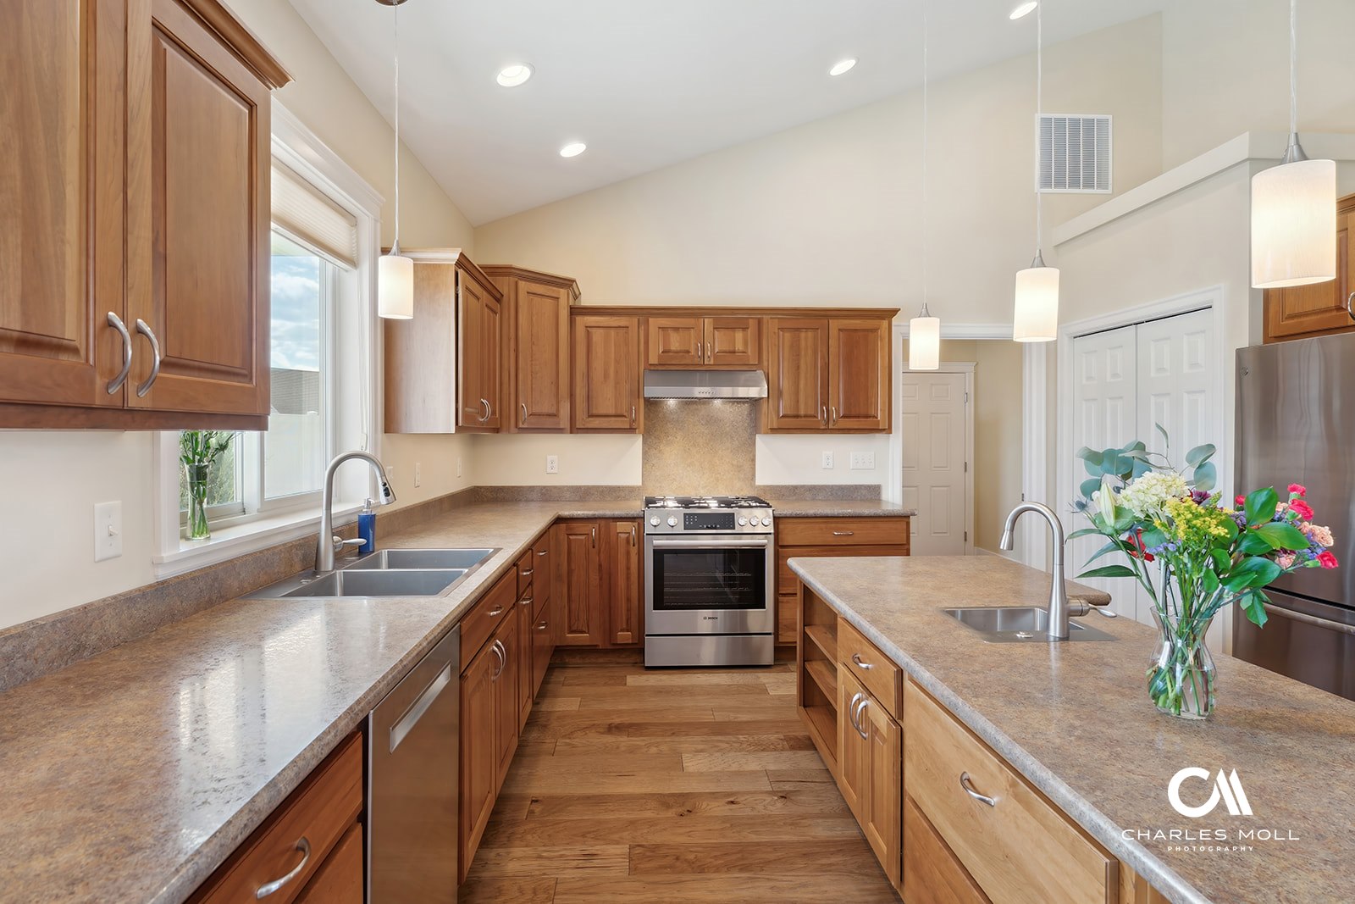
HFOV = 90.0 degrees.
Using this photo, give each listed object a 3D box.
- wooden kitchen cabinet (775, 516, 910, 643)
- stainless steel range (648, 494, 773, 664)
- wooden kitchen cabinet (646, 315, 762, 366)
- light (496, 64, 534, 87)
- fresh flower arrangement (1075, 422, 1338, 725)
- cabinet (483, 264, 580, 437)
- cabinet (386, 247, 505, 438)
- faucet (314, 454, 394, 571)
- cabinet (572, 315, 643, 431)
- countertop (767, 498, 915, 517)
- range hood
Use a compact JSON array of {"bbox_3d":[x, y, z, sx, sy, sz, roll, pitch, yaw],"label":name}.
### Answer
[{"bbox_3d":[0.965,0.761,4.317,0.807,0.777,0.650,0,1,-3],"label":"wooden kitchen cabinet"},{"bbox_3d":[0.175,0.780,4.261,0.770,0.940,0.680,0,1,-3],"label":"stainless steel range"},{"bbox_3d":[0.159,-0.689,4.406,0.754,0.328,0.330,0,1,-3],"label":"wooden kitchen cabinet"},{"bbox_3d":[-0.714,-1.654,2.962,0.180,0.030,0.180,-18,2,-2],"label":"light"},{"bbox_3d":[1.050,0.238,1.370,0.460,0.580,0.420,0,1,-3],"label":"fresh flower arrangement"},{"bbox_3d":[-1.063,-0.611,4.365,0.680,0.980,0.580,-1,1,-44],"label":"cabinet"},{"bbox_3d":[-1.119,-0.478,3.367,0.345,0.780,0.900,0,1,-3],"label":"cabinet"},{"bbox_3d":[-1.073,0.199,2.270,0.260,0.400,0.110,0,1,-3],"label":"faucet"},{"bbox_3d":[-0.449,-0.484,4.379,0.448,0.737,0.330,0,1,-3],"label":"cabinet"},{"bbox_3d":[0.992,0.364,4.427,0.875,0.042,0.645,0,1,-3],"label":"countertop"},{"bbox_3d":[0.162,-0.421,4.342,0.754,0.192,0.470,0,1,-3],"label":"range hood"}]

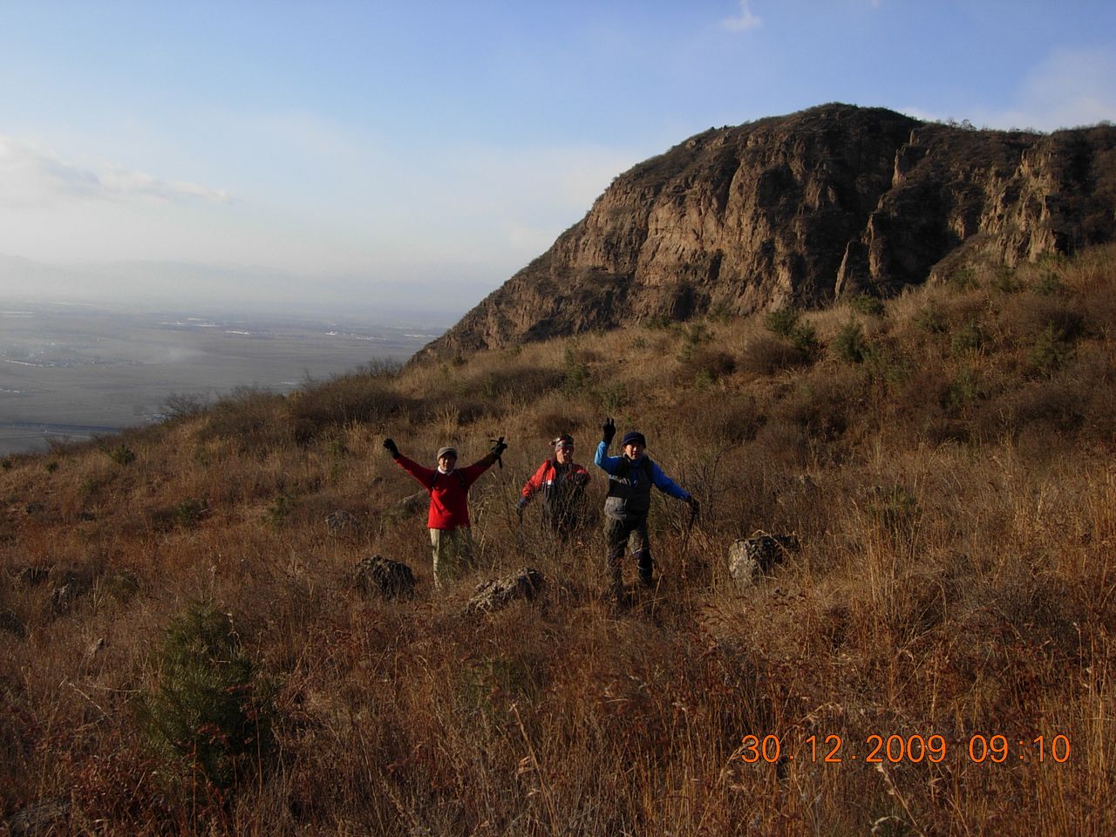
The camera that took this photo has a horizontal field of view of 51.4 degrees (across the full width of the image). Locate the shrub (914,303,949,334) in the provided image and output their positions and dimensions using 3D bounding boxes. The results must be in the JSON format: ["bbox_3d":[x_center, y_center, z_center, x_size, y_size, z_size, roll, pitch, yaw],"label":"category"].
[{"bbox_3d":[14.485,-3.904,45.000,1.320,1.200,1.200,1,6,0],"label":"shrub"}]

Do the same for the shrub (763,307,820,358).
[{"bbox_3d":[6.832,-2.516,34.000,1.686,1.481,1.264,1,6,0],"label":"shrub"}]

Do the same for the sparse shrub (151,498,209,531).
[{"bbox_3d":[-7.164,1.810,22.000,1.100,0.650,0.900,1,6,0],"label":"sparse shrub"}]

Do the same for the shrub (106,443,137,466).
[{"bbox_3d":[-15.039,1.247,40.000,1.020,0.800,0.900,1,6,0],"label":"shrub"}]

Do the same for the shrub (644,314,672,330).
[{"bbox_3d":[4.338,-4.150,50.000,1.277,0.777,1.213,1,6,0],"label":"shrub"}]

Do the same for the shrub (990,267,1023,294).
[{"bbox_3d":[20.830,-6.429,54.000,1.500,1.220,1.400,1,6,0],"label":"shrub"}]

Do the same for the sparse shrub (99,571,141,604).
[{"bbox_3d":[-5.726,2.209,15.200,0.550,0.440,0.500,1,6,0],"label":"sparse shrub"}]

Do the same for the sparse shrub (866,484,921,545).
[{"bbox_3d":[3.524,1.013,12.200,0.600,0.650,0.550,1,6,0],"label":"sparse shrub"}]

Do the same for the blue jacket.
[{"bbox_3d":[0.879,0.635,12.000,0.980,0.800,0.420,1,6,-2],"label":"blue jacket"}]

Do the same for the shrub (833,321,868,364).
[{"bbox_3d":[8.041,-2.103,32.000,0.962,1.154,0.913,1,6,0],"label":"shrub"}]

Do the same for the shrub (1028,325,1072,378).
[{"bbox_3d":[10.389,-1.426,24.500,0.957,1.104,0.909,1,6,0],"label":"shrub"}]

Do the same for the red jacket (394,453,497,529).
[{"bbox_3d":[-1.303,0.837,13.500,1.197,0.892,0.360,1,6,-3],"label":"red jacket"}]

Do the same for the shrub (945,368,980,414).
[{"bbox_3d":[7.328,-0.528,21.000,0.631,0.820,0.599,1,6,0],"label":"shrub"}]

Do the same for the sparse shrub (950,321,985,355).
[{"bbox_3d":[10.228,-2.037,29.000,0.828,0.871,0.786,1,6,0],"label":"sparse shrub"}]

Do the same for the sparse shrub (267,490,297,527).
[{"bbox_3d":[-4.398,1.438,18.500,0.473,0.584,0.449,1,6,0],"label":"sparse shrub"}]

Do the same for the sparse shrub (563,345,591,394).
[{"bbox_3d":[0.533,-1.401,33.000,0.843,1.339,0.801,1,6,0],"label":"sparse shrub"}]

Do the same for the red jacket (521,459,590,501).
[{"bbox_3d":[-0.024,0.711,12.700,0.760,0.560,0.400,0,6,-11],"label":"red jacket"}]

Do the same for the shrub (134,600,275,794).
[{"bbox_3d":[-1.889,1.488,6.200,0.745,1.013,0.745,1,6,0],"label":"shrub"}]

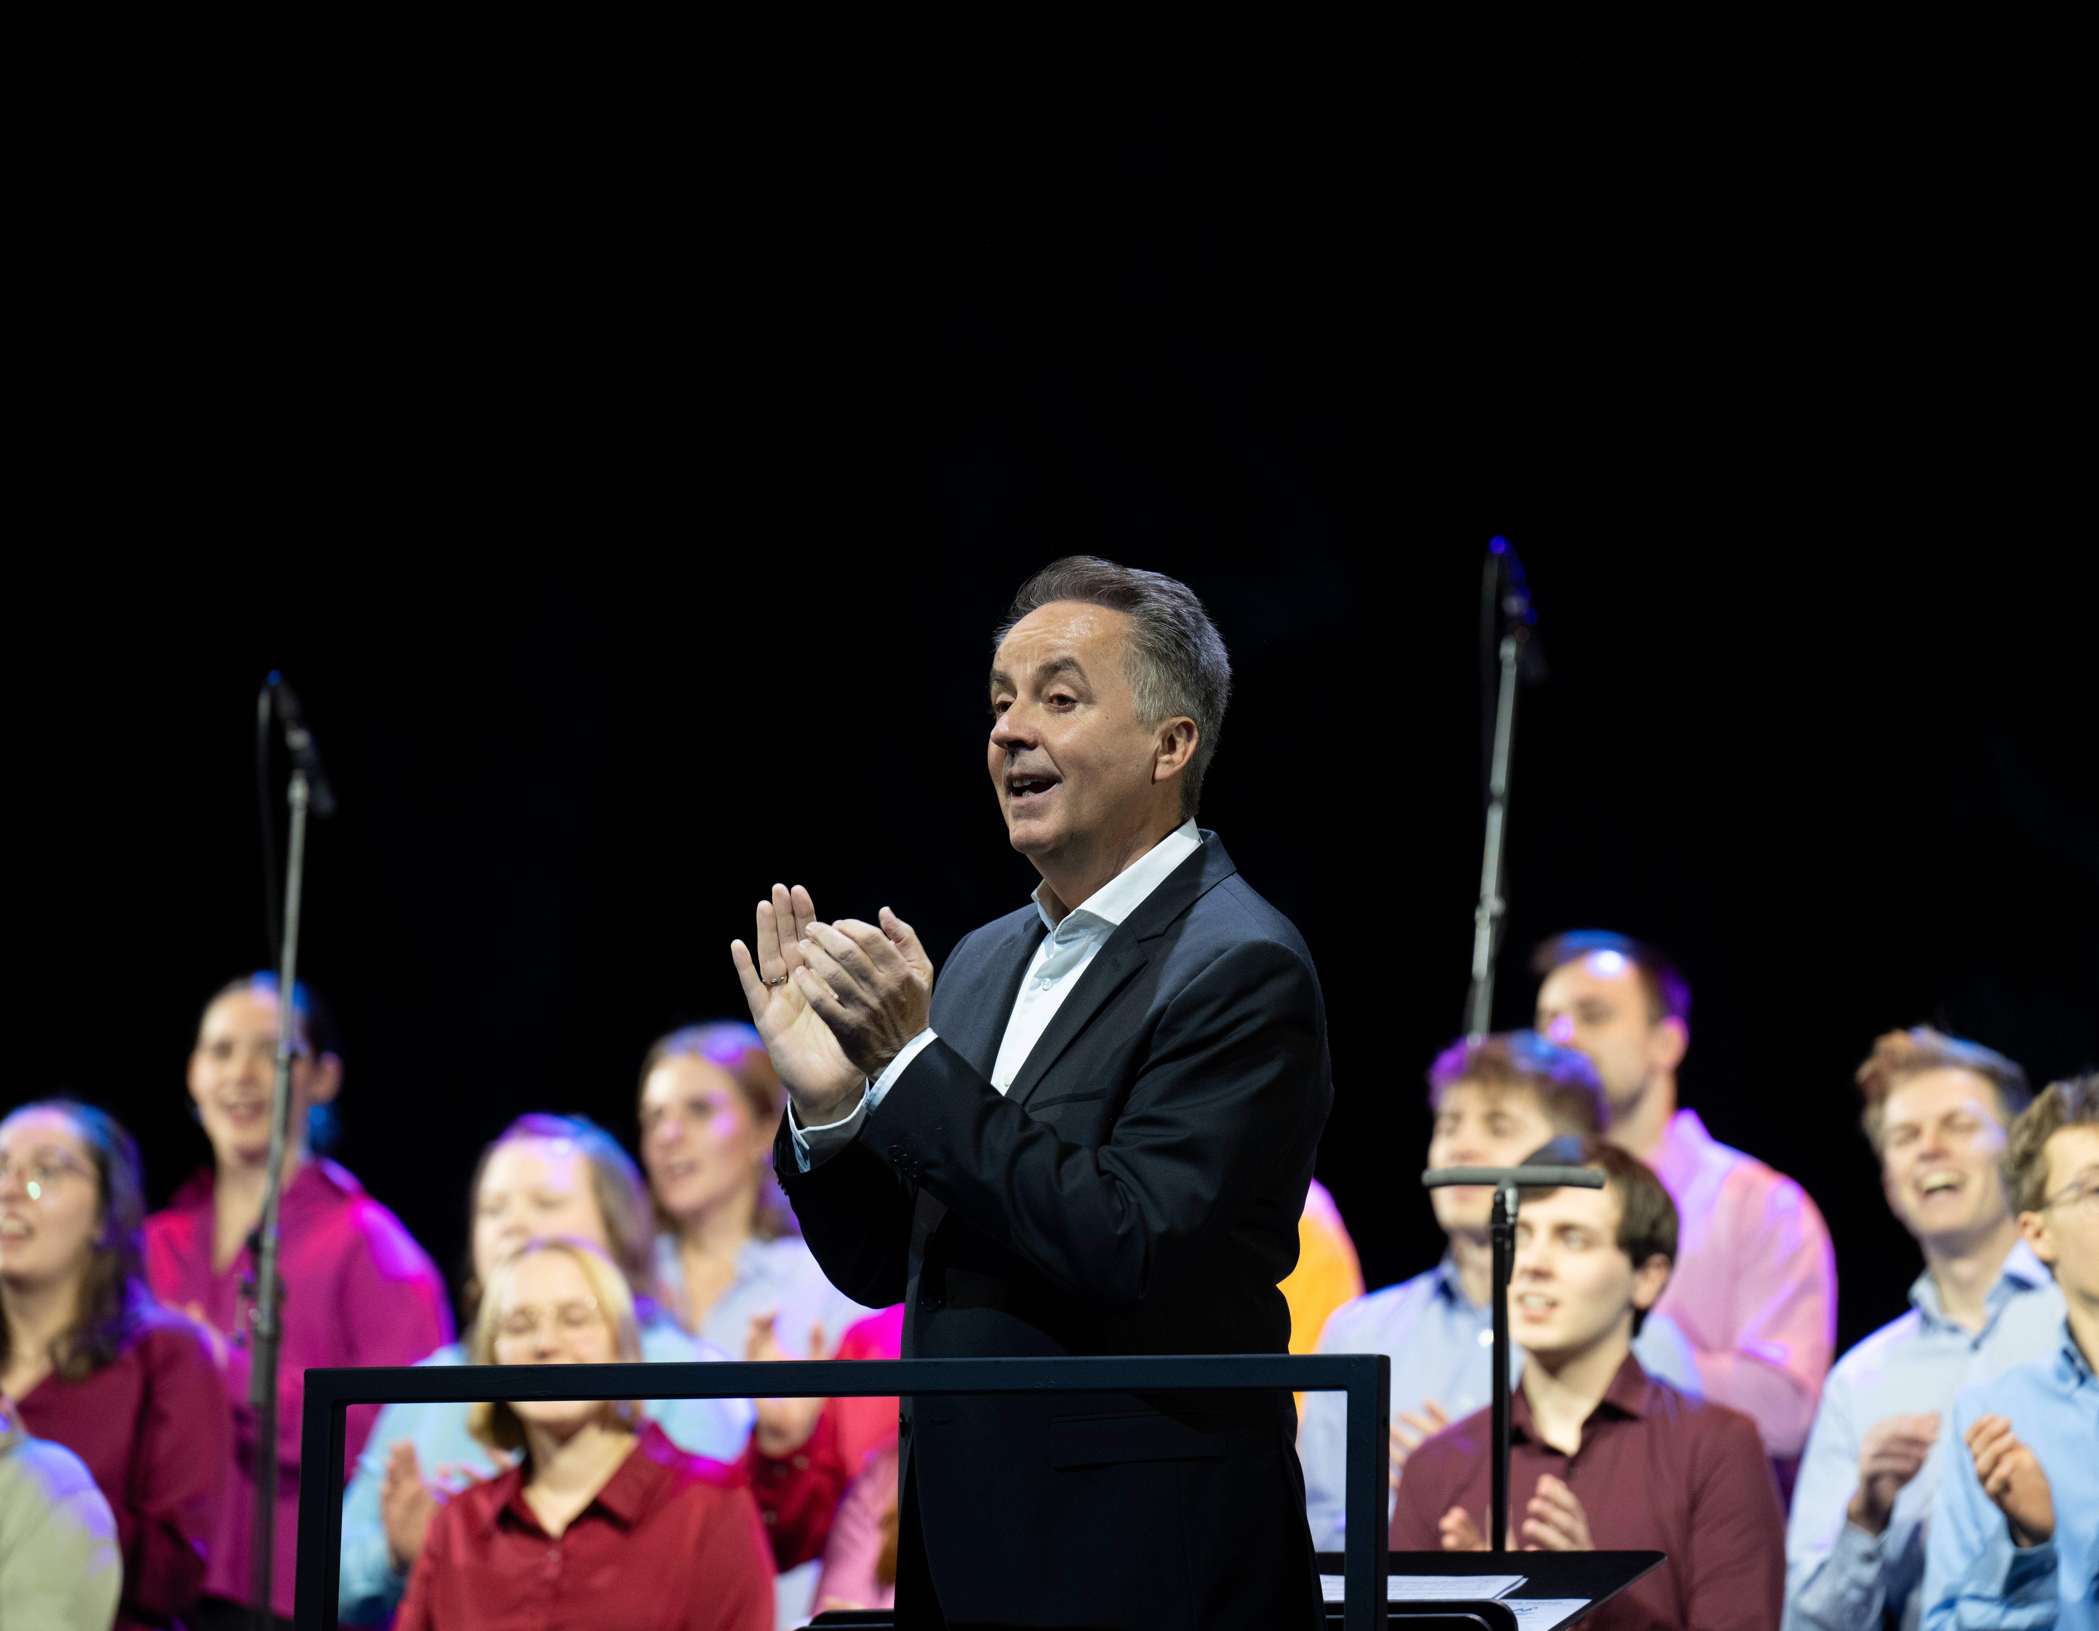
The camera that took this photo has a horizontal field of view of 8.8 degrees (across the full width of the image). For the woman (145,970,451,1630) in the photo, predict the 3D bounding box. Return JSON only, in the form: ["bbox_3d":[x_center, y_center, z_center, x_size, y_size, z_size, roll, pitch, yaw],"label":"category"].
[{"bbox_3d":[-0.939,1.028,16.118,0.480,1.680,0.400,-1,-2,24],"label":"woman"}]

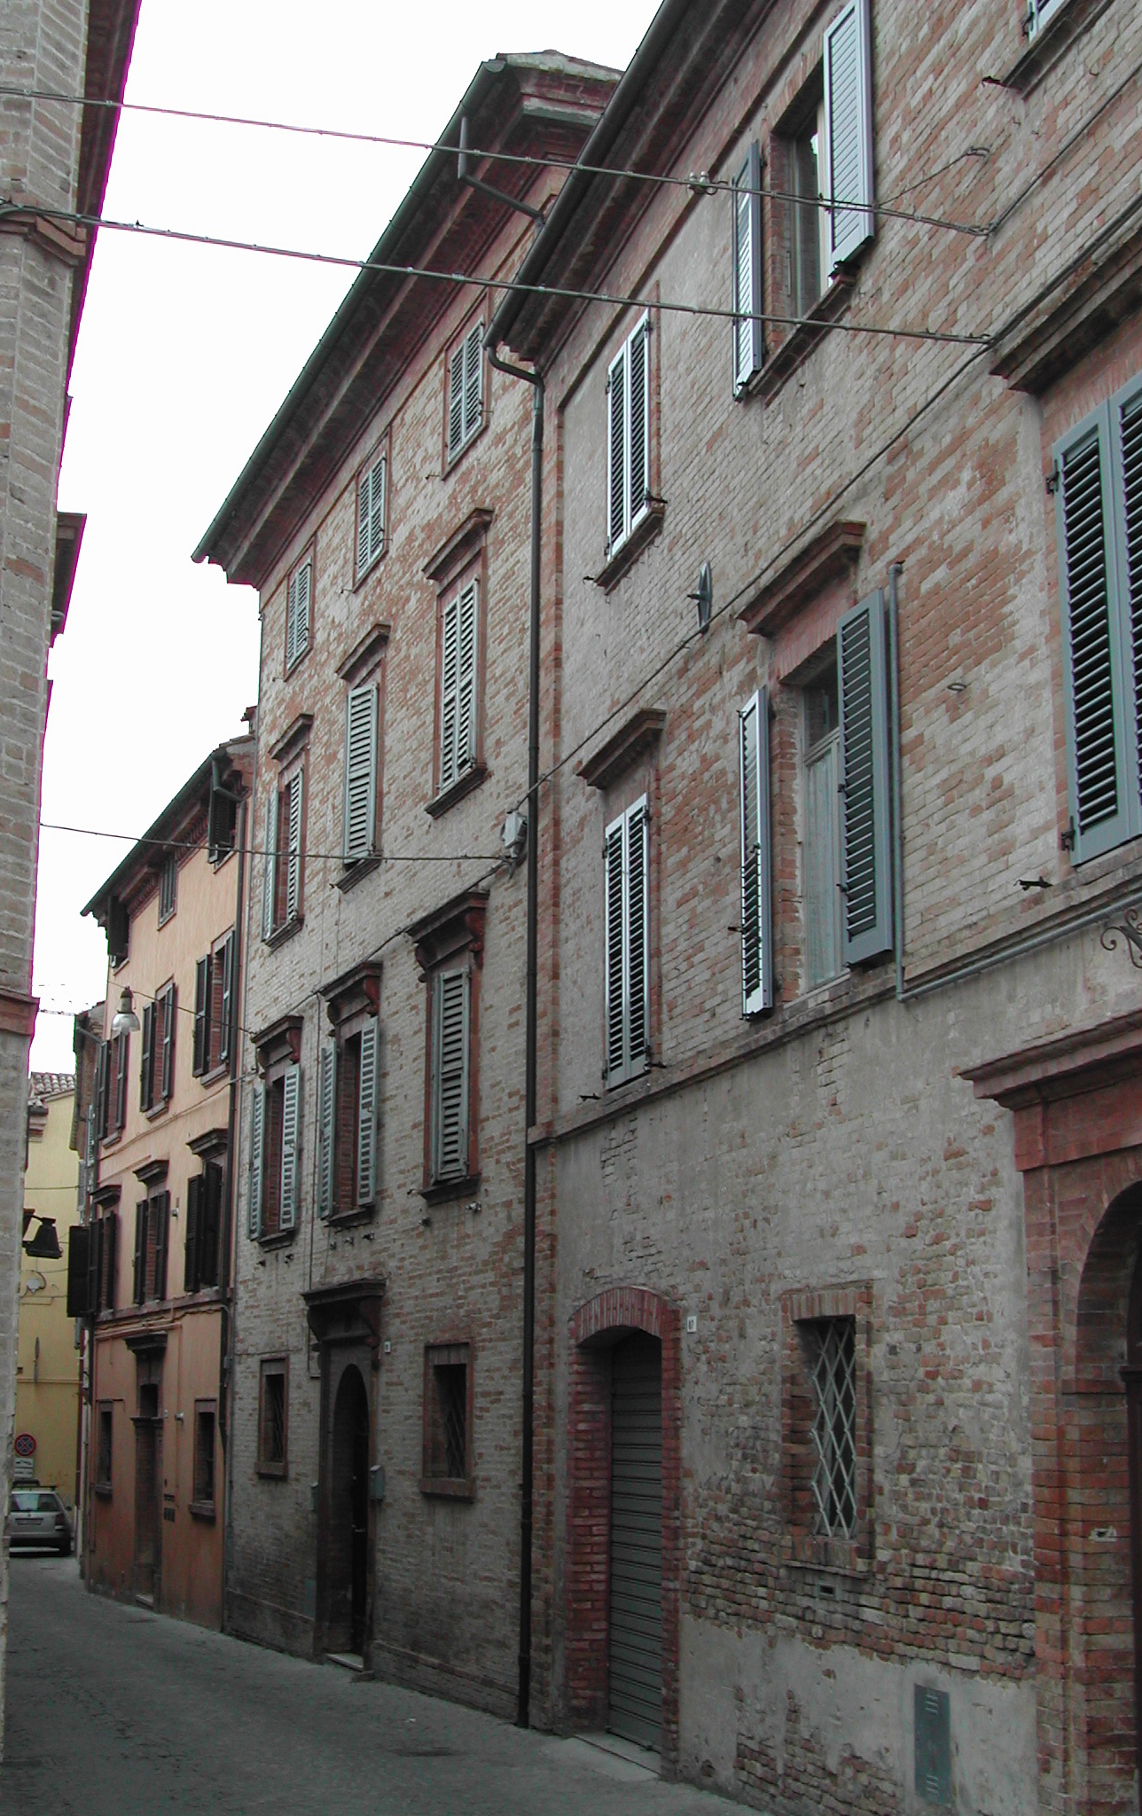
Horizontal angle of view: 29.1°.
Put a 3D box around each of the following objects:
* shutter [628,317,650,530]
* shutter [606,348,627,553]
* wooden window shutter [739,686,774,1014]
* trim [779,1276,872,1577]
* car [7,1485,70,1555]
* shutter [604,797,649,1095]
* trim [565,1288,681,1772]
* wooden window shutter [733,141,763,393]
[{"bbox_3d":[0.528,-3.628,16.524,0.055,1.639,0.485,4,-14,-16],"label":"shutter"},{"bbox_3d":[0.389,-3.514,16.974,0.055,1.639,0.485,4,-14,-16],"label":"shutter"},{"bbox_3d":[1.124,-0.322,13.435,0.055,1.959,0.485,3,-13,-9],"label":"wooden window shutter"},{"bbox_3d":[1.422,2.819,11.951,0.140,1.479,1.222,4,-14,-16],"label":"trim"},{"bbox_3d":[-12.582,14.313,51.722,1.720,1.500,4.300,3,-13,-11],"label":"car"},{"bbox_3d":[0.426,0.264,15.855,0.055,1.998,0.965,4,-14,-16],"label":"shutter"},{"bbox_3d":[0.464,4.198,15.167,0.260,3.123,2.493,4,-14,-16],"label":"trim"},{"bbox_3d":[1.148,-4.142,14.355,0.055,1.610,0.485,3,-13,-9],"label":"wooden window shutter"}]

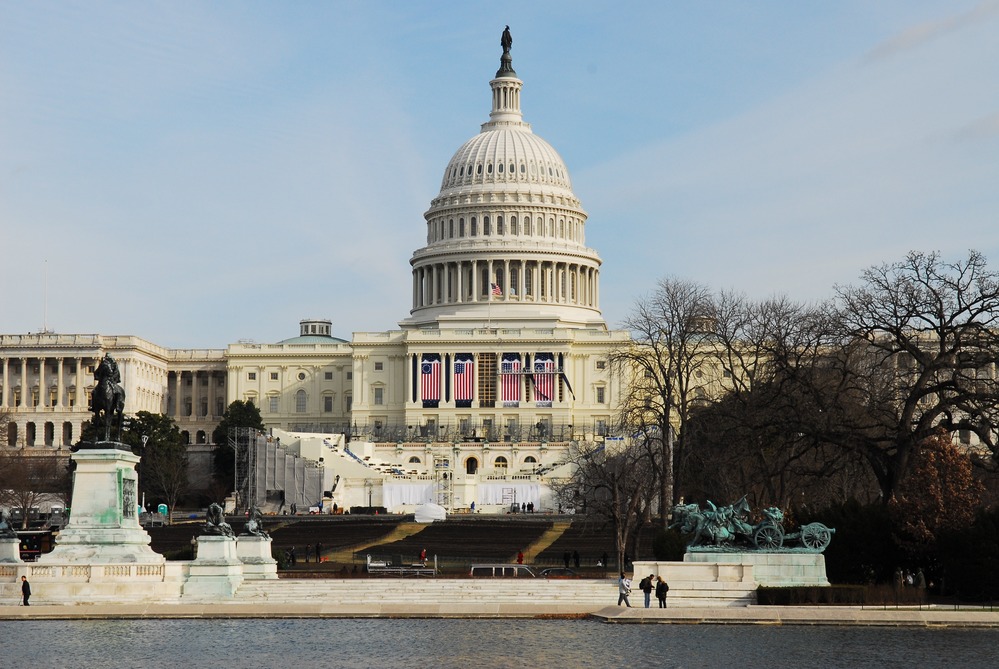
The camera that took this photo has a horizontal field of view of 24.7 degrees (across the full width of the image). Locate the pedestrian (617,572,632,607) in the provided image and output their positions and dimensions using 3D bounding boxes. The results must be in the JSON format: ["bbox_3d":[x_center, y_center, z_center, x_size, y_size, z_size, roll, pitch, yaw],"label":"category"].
[{"bbox_3d":[6.332,12.850,114.500,0.680,1.760,0.550,-1,-5,7],"label":"pedestrian"}]

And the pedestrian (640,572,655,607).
[{"bbox_3d":[7.380,12.850,113.700,0.700,1.740,0.550,0,-5,3],"label":"pedestrian"}]

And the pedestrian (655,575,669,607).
[{"bbox_3d":[8.134,12.875,113.700,0.550,1.660,0.550,5,-8,-44],"label":"pedestrian"}]

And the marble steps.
[{"bbox_3d":[-3.697,13.212,117.000,20.000,1.270,3.000,0,-5,4],"label":"marble steps"}]

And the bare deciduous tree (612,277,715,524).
[{"bbox_3d":[19.578,7.998,272.000,11.900,29.200,11.600,0,-5,0],"label":"bare deciduous tree"}]

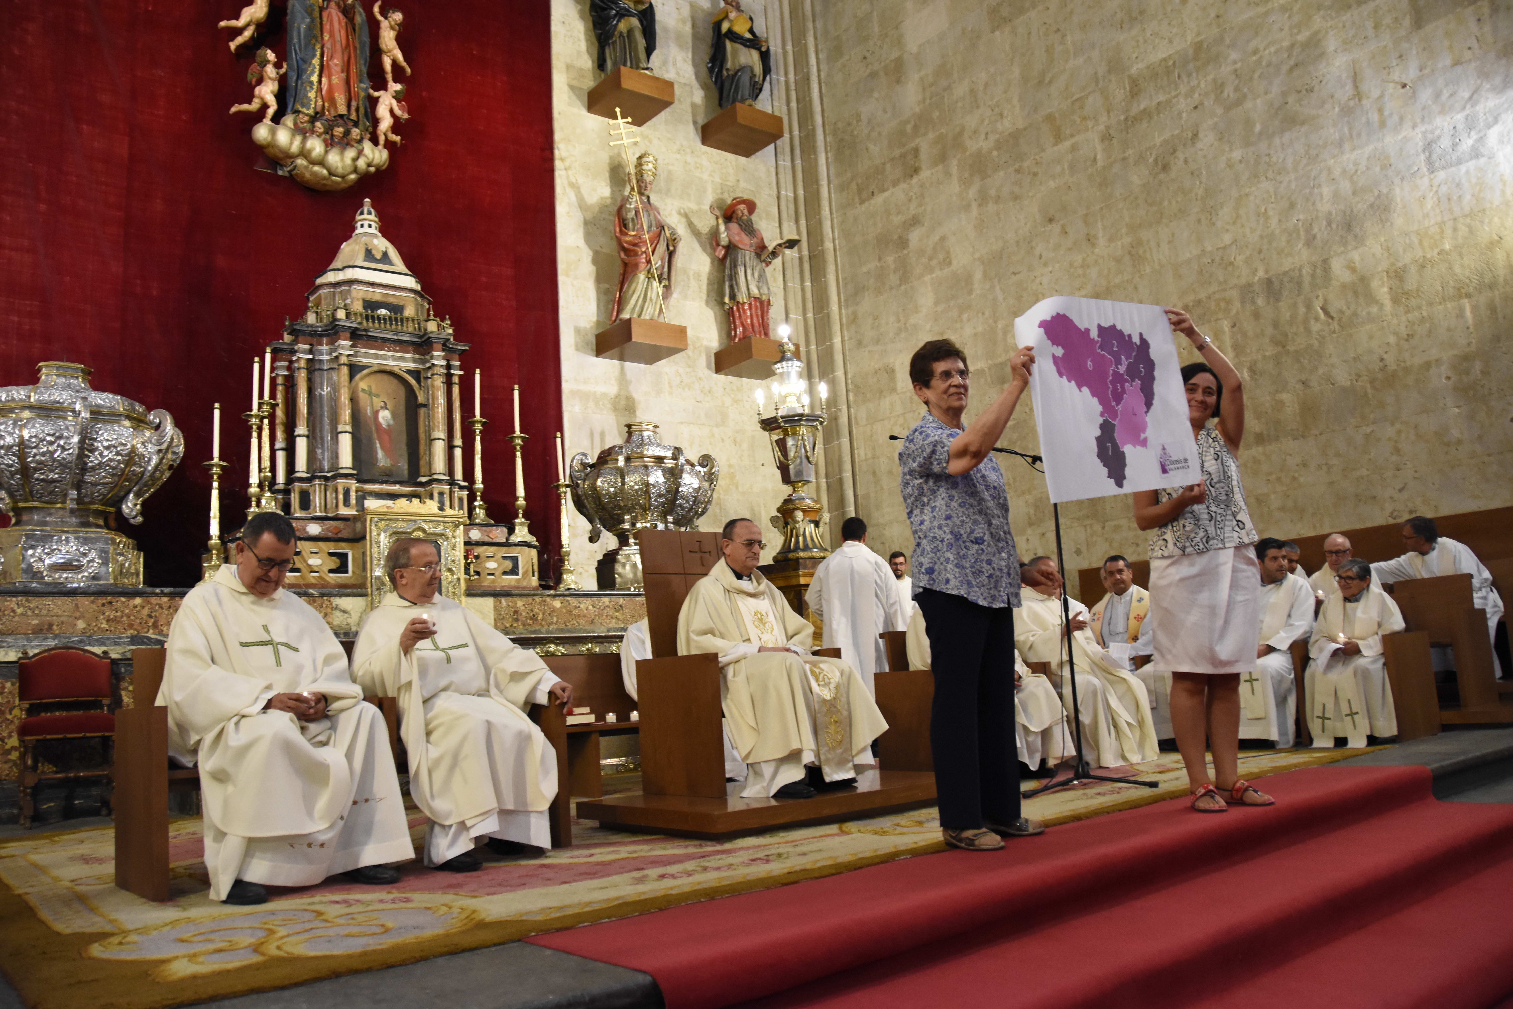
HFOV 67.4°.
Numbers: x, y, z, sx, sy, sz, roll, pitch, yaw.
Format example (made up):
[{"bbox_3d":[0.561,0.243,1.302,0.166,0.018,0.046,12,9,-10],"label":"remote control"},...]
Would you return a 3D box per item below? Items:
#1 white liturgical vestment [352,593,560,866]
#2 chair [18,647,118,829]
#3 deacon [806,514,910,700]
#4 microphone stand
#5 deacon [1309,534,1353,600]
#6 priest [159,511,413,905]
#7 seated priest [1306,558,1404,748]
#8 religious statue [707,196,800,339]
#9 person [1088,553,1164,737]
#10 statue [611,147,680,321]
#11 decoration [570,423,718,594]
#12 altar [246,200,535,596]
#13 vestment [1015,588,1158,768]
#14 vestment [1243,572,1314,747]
[{"bbox_3d":[-1.169,0.775,4.299,0.753,1.018,0.794,2,-10,-34],"label":"white liturgical vestment"},{"bbox_3d":[-4.088,1.356,6.777,0.509,1.048,0.509,3,-11,-38],"label":"chair"},{"bbox_3d":[0.705,0.849,7.594,0.631,1.649,0.458,-3,-9,-8],"label":"deacon"},{"bbox_3d":[1.133,0.493,5.128,1.050,1.540,0.580,-7,-9,20],"label":"microphone stand"},{"bbox_3d":[3.934,0.814,7.613,0.750,1.220,0.600,3,-11,-39],"label":"deacon"},{"bbox_3d":[-1.575,0.609,3.747,0.720,1.230,0.820,3,-11,-39],"label":"priest"},{"bbox_3d":[3.372,0.780,6.409,0.600,1.090,0.780,-12,-12,43],"label":"seated priest"},{"bbox_3d":[-0.021,-2.459,12.133,0.600,1.600,0.620,3,-11,-39],"label":"religious statue"},{"bbox_3d":[2.392,0.930,7.526,0.662,1.242,0.835,-11,-11,41],"label":"person"},{"bbox_3d":[-1.155,-2.595,11.349,0.580,1.780,0.460,3,-11,-39],"label":"statue"},{"bbox_3d":[-1.020,0.024,10.512,1.320,1.600,1.320,-4,-9,-1],"label":"decoration"},{"bbox_3d":[-3.130,-0.877,9.191,2.350,3.250,0.950,3,-11,-39],"label":"altar"},{"bbox_3d":[1.746,0.921,6.364,0.712,0.987,0.835,2,-10,-34],"label":"vestment"},{"bbox_3d":[3.050,0.879,6.806,0.750,1.020,0.620,3,-11,-39],"label":"vestment"}]

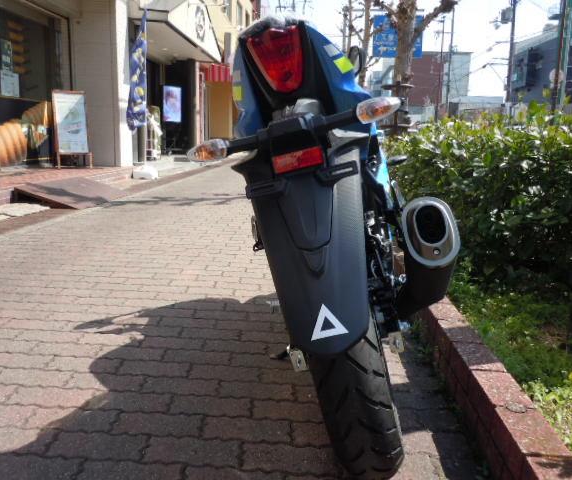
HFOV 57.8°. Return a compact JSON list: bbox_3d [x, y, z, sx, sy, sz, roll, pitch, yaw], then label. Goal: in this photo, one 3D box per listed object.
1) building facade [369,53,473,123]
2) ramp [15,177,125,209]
[{"bbox_3d":[11.757,-12.516,48.469,9.300,8.841,6.000,1,11,0],"label":"building facade"},{"bbox_3d":[-2.361,-0.558,5.868,0.760,0.165,1.520,1,11,0],"label":"ramp"}]

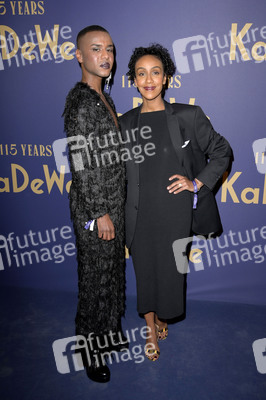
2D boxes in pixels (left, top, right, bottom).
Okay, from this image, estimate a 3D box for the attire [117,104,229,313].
[{"bbox_3d":[0.194,0.074,1.966,0.600,1.190,0.350,4,14,12],"label":"attire"}]

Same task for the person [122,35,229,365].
[{"bbox_3d":[0.189,0.054,1.961,0.610,1.670,0.400,4,14,12],"label":"person"}]

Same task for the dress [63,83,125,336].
[{"bbox_3d":[-0.206,0.115,1.864,0.320,1.370,0.440,10,17,34],"label":"dress"}]

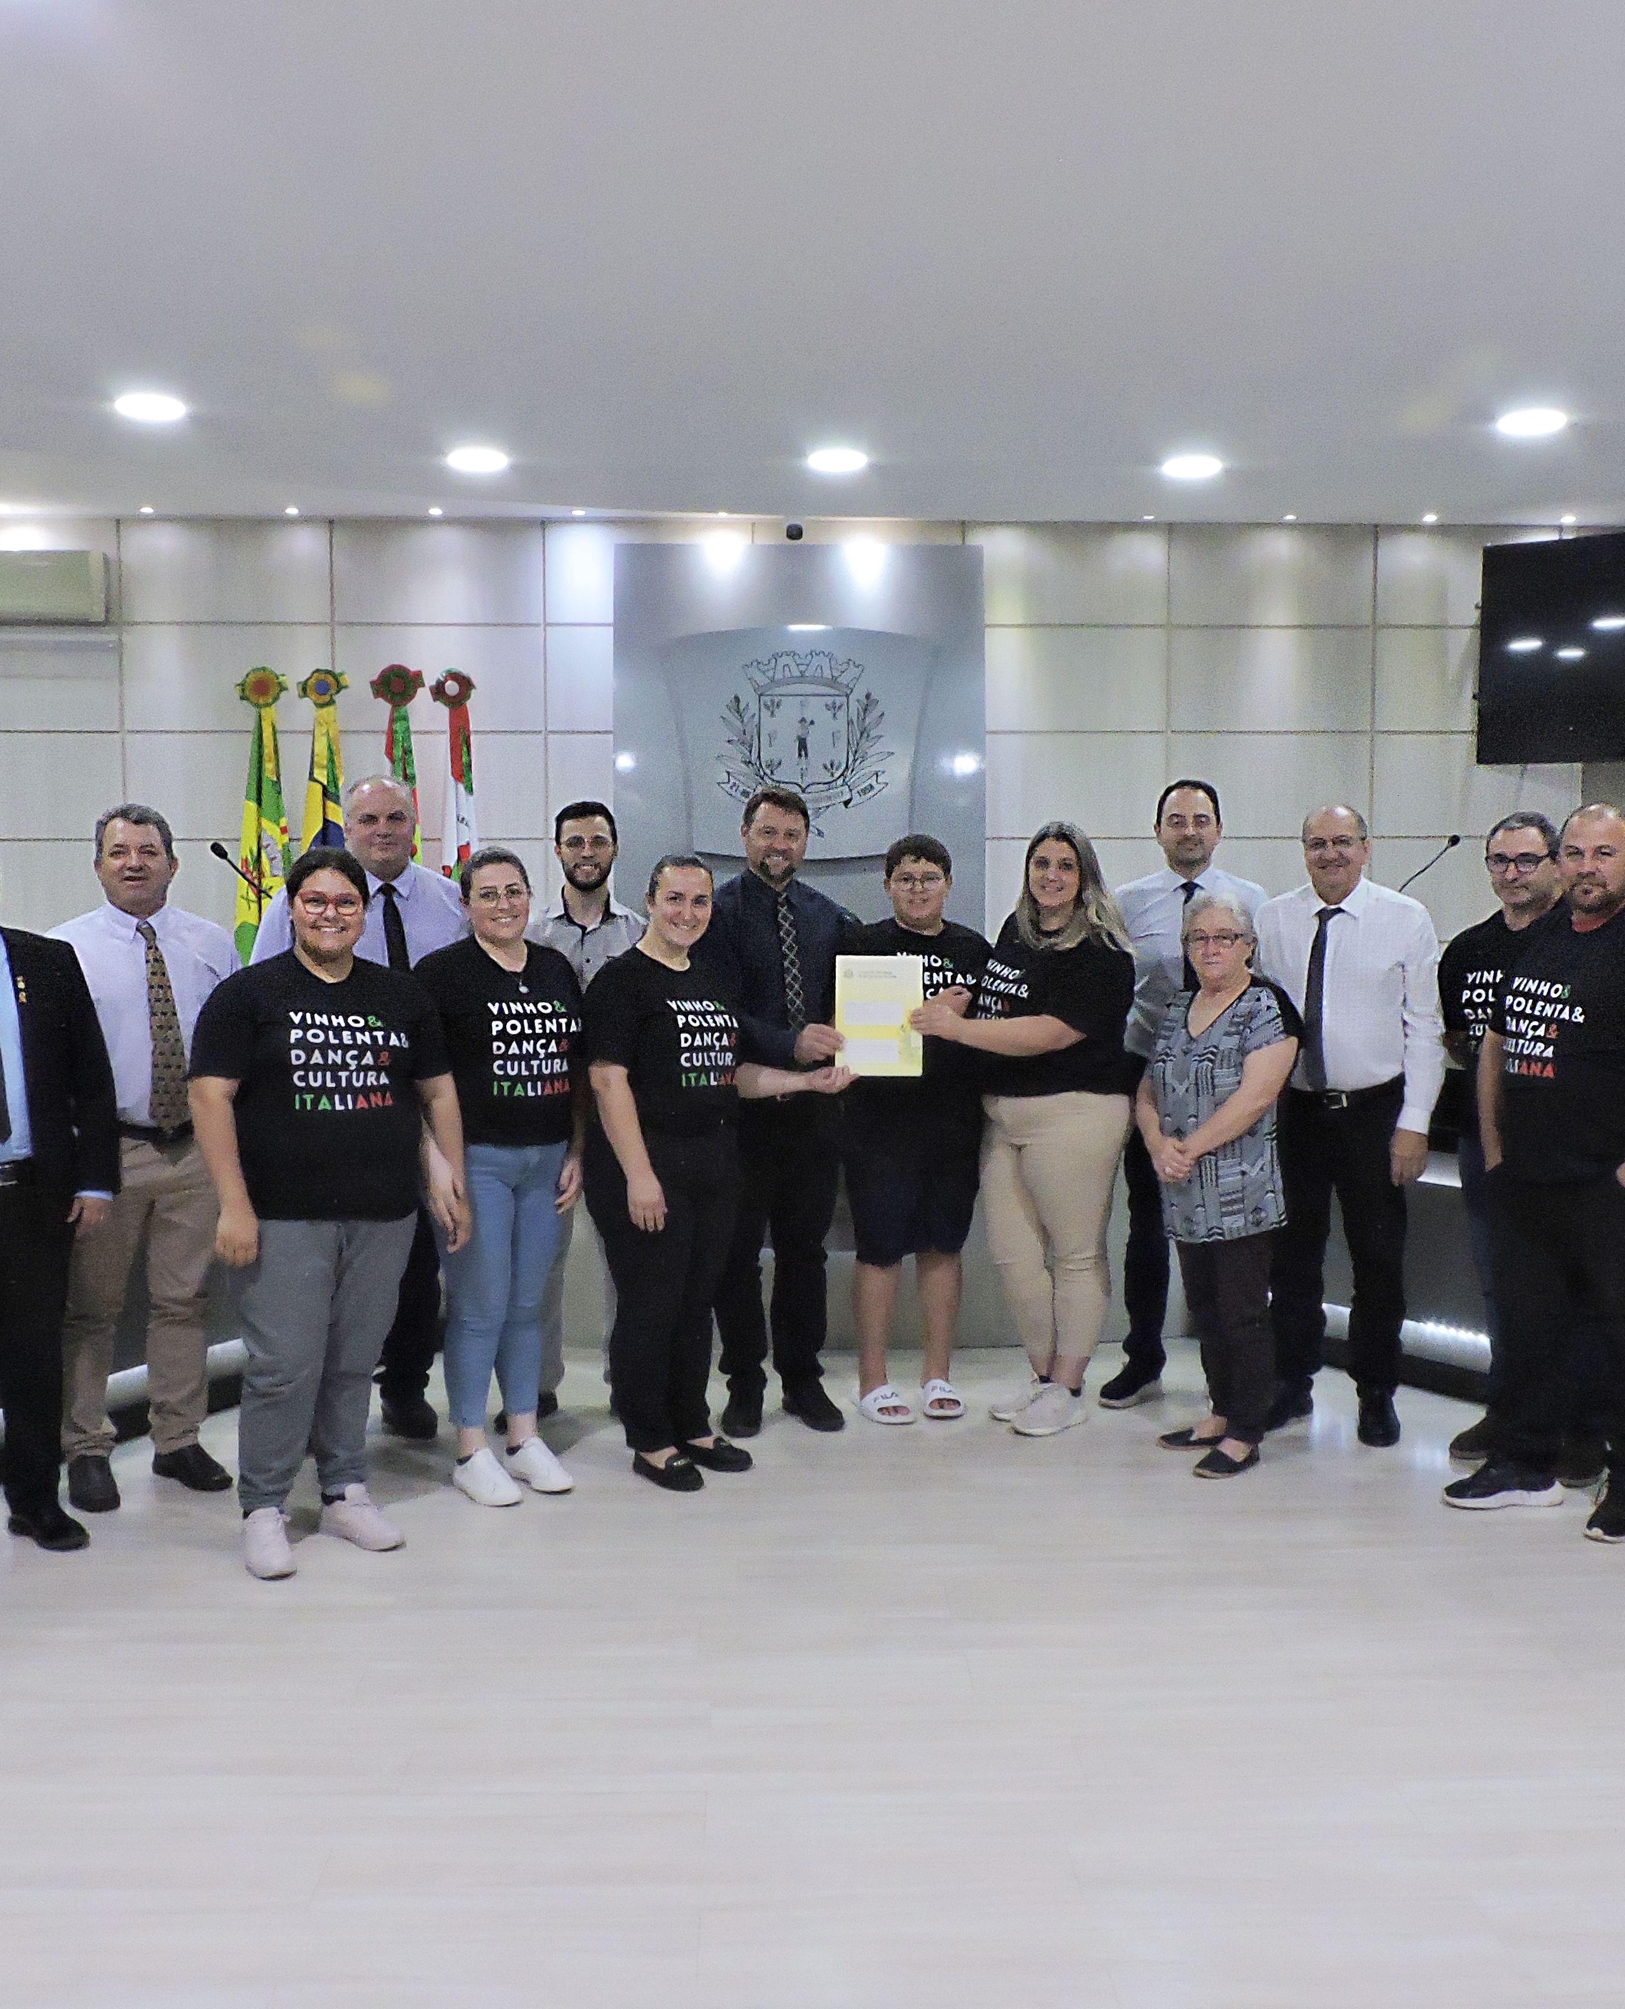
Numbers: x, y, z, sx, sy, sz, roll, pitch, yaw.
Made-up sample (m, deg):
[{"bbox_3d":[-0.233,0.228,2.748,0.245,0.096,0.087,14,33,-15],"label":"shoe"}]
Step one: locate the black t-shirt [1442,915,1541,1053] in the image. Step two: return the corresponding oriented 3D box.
[{"bbox_3d":[1.884,0.052,4.897,0.300,0.650,0.500,-4,6,-45],"label":"black t-shirt"}]

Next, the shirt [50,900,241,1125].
[{"bbox_3d":[-1.718,0.029,4.758,0.510,0.590,0.290,-3,5,-32],"label":"shirt"}]

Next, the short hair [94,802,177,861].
[{"bbox_3d":[-1.738,-0.431,4.753,0.185,0.170,0.210,-2,5,-24],"label":"short hair"}]

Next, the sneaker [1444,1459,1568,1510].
[{"bbox_3d":[1.685,1.144,4.515,0.295,0.115,0.110,-1,4,-6],"label":"sneaker"}]

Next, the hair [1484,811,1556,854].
[{"bbox_3d":[1.857,-0.422,4.822,0.170,0.160,0.200,3,5,34],"label":"hair"}]

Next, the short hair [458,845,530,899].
[{"bbox_3d":[-0.791,-0.312,4.609,0.178,0.170,0.205,-2,4,-20],"label":"short hair"}]

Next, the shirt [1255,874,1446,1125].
[{"bbox_3d":[1.470,-0.009,5.113,0.520,0.690,0.300,2,5,24],"label":"shirt"}]

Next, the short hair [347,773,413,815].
[{"bbox_3d":[-1.187,-0.566,5.092,0.180,0.140,0.190,-1,4,-12],"label":"short hair"}]

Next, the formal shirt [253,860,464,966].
[{"bbox_3d":[-1.236,-0.075,5.179,0.580,0.660,0.340,-2,5,-24],"label":"formal shirt"}]

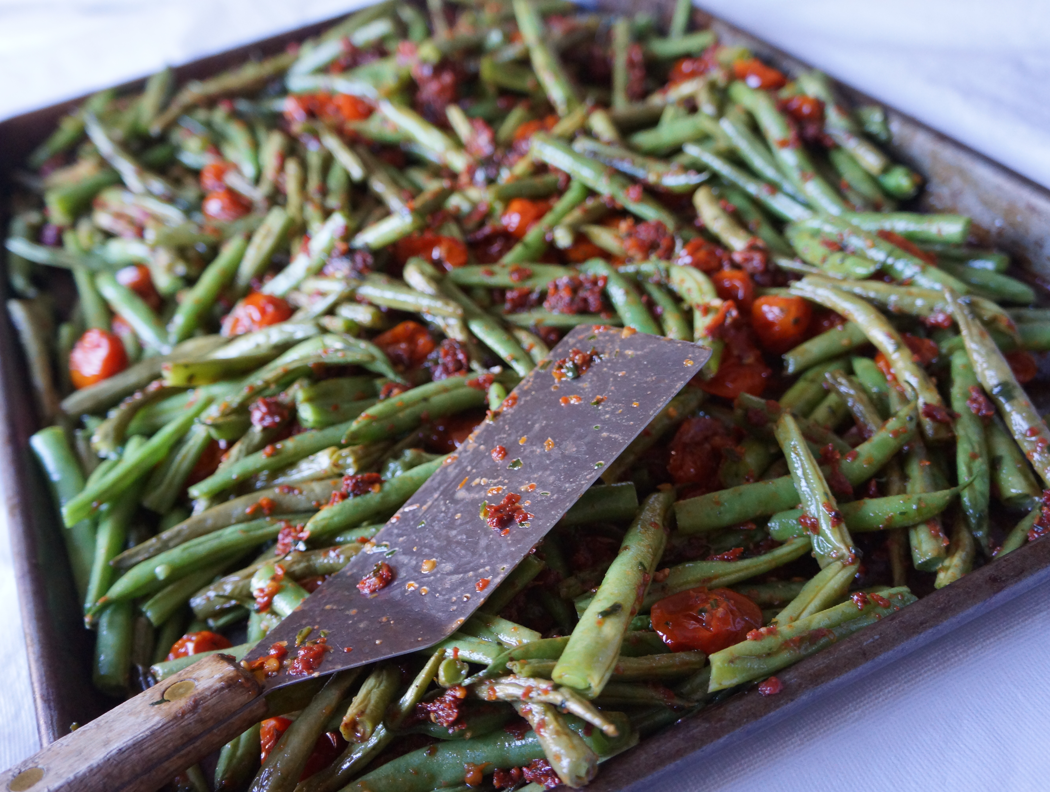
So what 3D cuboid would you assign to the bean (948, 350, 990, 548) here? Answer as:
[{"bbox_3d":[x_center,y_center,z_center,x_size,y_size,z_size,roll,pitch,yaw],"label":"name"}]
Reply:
[{"bbox_3d":[0.121,0.012,0.293,0.009,0.009,0.070,2,48,13],"label":"bean"}]

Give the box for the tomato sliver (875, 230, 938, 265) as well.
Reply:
[{"bbox_3d":[0.123,-0.048,0.351,0.006,0.007,0.021,-28,43,-19],"label":"tomato sliver"}]

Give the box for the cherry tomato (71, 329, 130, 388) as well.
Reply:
[{"bbox_3d":[-0.146,-0.013,0.373,0.020,0.019,0.020,-26,42,-19],"label":"cherry tomato"}]

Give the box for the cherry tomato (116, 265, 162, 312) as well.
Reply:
[{"bbox_3d":[-0.144,-0.040,0.405,0.019,0.018,0.019,-25,42,-16],"label":"cherry tomato"}]

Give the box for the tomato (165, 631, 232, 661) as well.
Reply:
[{"bbox_3d":[-0.083,0.068,0.277,0.019,0.015,0.018,-6,40,5],"label":"tomato"}]

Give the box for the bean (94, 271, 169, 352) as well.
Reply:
[{"bbox_3d":[-0.142,-0.031,0.391,0.009,0.009,0.062,-31,45,-24],"label":"bean"}]

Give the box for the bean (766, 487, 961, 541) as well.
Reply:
[{"bbox_3d":[0.088,0.030,0.279,0.051,0.008,0.011,-10,40,0],"label":"bean"}]

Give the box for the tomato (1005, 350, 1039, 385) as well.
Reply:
[{"bbox_3d":[0.145,-0.010,0.320,0.015,0.012,0.015,12,44,24],"label":"tomato"}]

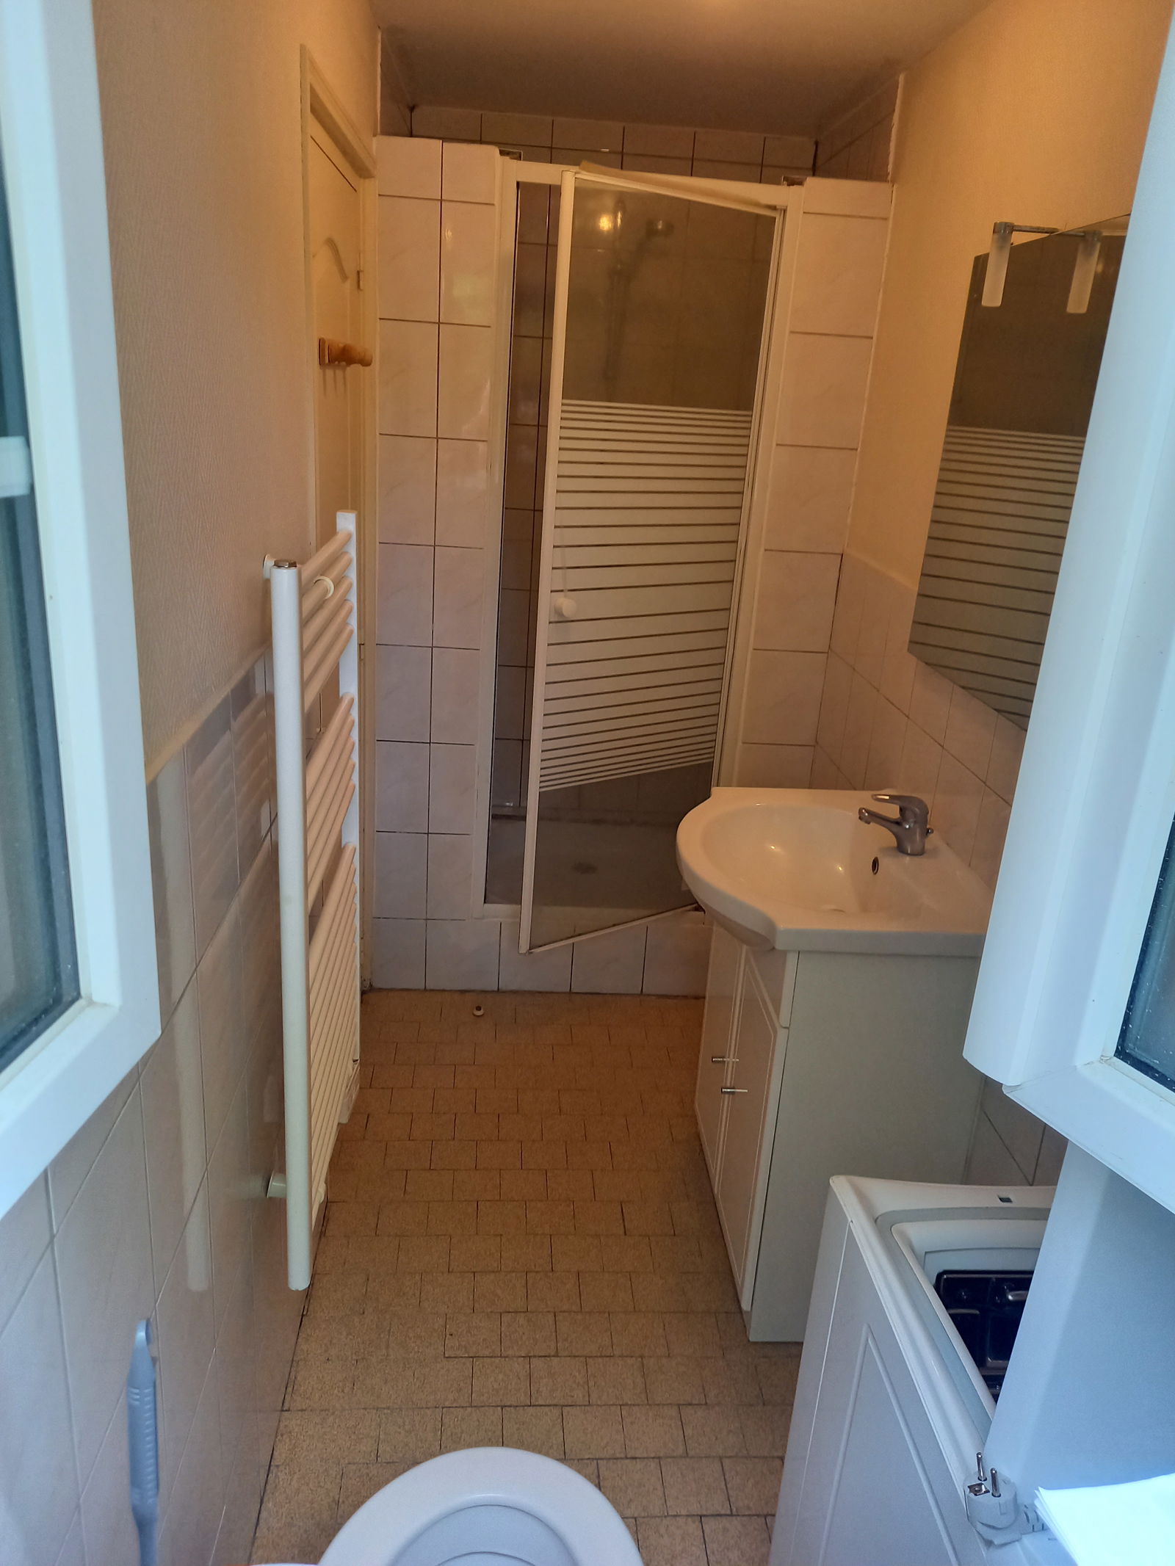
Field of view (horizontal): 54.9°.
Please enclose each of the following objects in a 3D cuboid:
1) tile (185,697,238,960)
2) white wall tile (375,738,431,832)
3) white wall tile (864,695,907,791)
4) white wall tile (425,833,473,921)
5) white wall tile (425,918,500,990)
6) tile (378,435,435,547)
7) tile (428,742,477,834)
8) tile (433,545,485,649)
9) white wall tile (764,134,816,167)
[{"bbox_3d":[-0.409,0.045,1.226,0.010,0.242,0.200,2,19,-5],"label":"tile"},{"bbox_3d":[-0.478,0.012,2.936,0.139,0.250,0.010,2,19,-5],"label":"white wall tile"},{"bbox_3d":[0.662,-0.051,2.499,0.010,0.250,0.201,2,20,-5],"label":"white wall tile"},{"bbox_3d":[-0.369,0.254,3.040,0.116,0.250,0.010,2,19,-5],"label":"white wall tile"},{"bbox_3d":[-0.341,0.474,3.110,0.201,0.217,0.010,2,19,-5],"label":"white wall tile"},{"bbox_3d":[-0.428,-0.694,2.688,0.136,0.250,0.010,2,19,-5],"label":"tile"},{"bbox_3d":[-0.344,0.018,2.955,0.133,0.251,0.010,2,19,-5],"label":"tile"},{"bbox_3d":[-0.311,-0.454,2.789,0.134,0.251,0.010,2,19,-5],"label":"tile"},{"bbox_3d":[0.586,-1.827,3.283,0.151,0.074,0.010,2,20,-5],"label":"white wall tile"}]

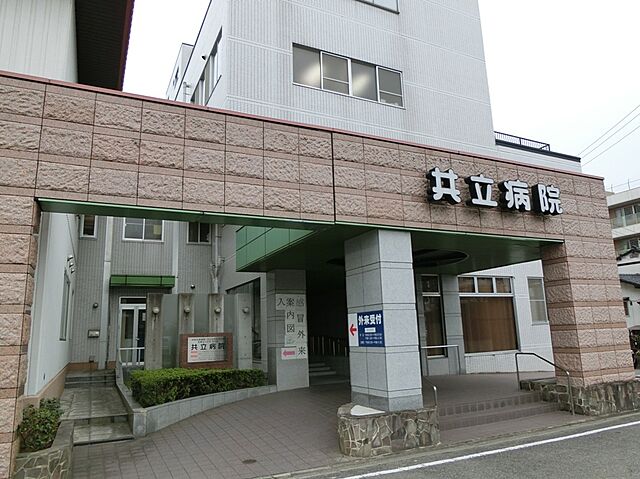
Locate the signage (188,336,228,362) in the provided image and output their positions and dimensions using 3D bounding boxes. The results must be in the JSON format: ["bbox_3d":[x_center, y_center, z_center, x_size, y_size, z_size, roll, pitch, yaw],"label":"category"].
[{"bbox_3d":[-2.619,2.570,10.778,0.904,0.576,0.061,3,-12,-26],"label":"signage"}]

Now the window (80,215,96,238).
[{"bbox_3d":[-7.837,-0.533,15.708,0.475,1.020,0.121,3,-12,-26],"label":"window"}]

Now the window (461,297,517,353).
[{"bbox_3d":[5.664,2.816,15.390,2.374,1.826,0.120,4,-13,-25],"label":"window"}]

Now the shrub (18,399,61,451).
[{"bbox_3d":[-3.792,2.475,6.246,0.475,0.562,0.872,4,-13,-25],"label":"shrub"}]

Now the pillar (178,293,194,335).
[{"bbox_3d":[-3.838,2.762,13.093,0.358,2.403,0.388,4,-13,-25],"label":"pillar"}]

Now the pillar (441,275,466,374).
[{"bbox_3d":[3.753,2.451,13.524,0.606,2.823,0.454,3,-12,-26],"label":"pillar"}]

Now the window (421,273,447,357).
[{"bbox_3d":[3.541,2.369,14.376,0.746,2.514,0.120,4,-13,-25],"label":"window"}]

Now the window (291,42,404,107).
[{"bbox_3d":[1.001,-5.135,14.684,3.987,1.356,0.120,4,-13,-25],"label":"window"}]

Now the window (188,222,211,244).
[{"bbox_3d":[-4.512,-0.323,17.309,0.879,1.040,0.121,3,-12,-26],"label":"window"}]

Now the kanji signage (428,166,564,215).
[{"bbox_3d":[3.083,-0.808,8.008,2.990,0.520,0.162,3,-12,-26],"label":"kanji signage"}]

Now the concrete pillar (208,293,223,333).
[{"bbox_3d":[-2.560,2.406,11.300,0.364,2.121,0.202,3,-12,-26],"label":"concrete pillar"}]

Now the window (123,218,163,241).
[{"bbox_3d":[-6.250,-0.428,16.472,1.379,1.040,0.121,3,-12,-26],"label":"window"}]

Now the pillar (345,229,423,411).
[{"bbox_3d":[0.999,1.283,7.494,0.616,2.677,1.040,3,-12,-26],"label":"pillar"}]

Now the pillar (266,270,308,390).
[{"bbox_3d":[-0.891,2.432,12.622,0.903,3.110,0.775,4,-13,-25],"label":"pillar"}]

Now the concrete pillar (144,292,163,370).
[{"bbox_3d":[-4.594,2.718,12.746,0.358,2.393,0.388,4,-13,-25],"label":"concrete pillar"}]

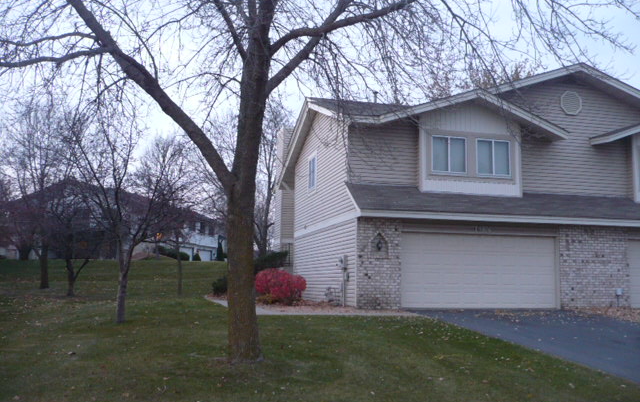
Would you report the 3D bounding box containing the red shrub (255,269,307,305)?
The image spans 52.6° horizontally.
[{"bbox_3d":[-1.199,2.535,19.200,1.580,1.098,1.580,1,-7,0],"label":"red shrub"}]

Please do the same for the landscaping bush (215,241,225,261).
[{"bbox_3d":[-9.318,4.727,60.000,0.866,1.933,0.866,1,-7,0],"label":"landscaping bush"}]

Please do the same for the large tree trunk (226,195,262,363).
[{"bbox_3d":[-1.127,1.156,9.700,0.472,2.494,0.449,1,-7,0],"label":"large tree trunk"}]

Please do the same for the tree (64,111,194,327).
[{"bbox_3d":[-4.056,0.218,13.800,2.416,4.603,2.536,1,-7,0],"label":"tree"}]

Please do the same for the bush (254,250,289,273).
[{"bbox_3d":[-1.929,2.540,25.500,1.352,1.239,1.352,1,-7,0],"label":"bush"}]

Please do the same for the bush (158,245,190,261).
[{"bbox_3d":[-12.140,4.422,54.000,2.614,1.383,1.961,1,-7,0],"label":"bush"}]

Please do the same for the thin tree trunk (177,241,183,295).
[{"bbox_3d":[-4.668,2.238,21.500,0.128,1.783,0.141,1,-7,0],"label":"thin tree trunk"}]

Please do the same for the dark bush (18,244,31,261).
[{"bbox_3d":[-21.462,3.739,47.000,0.781,1.295,0.781,1,-7,0],"label":"dark bush"}]

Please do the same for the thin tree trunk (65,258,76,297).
[{"bbox_3d":[-7.826,2.397,20.300,0.301,1.243,0.301,1,-7,0],"label":"thin tree trunk"}]

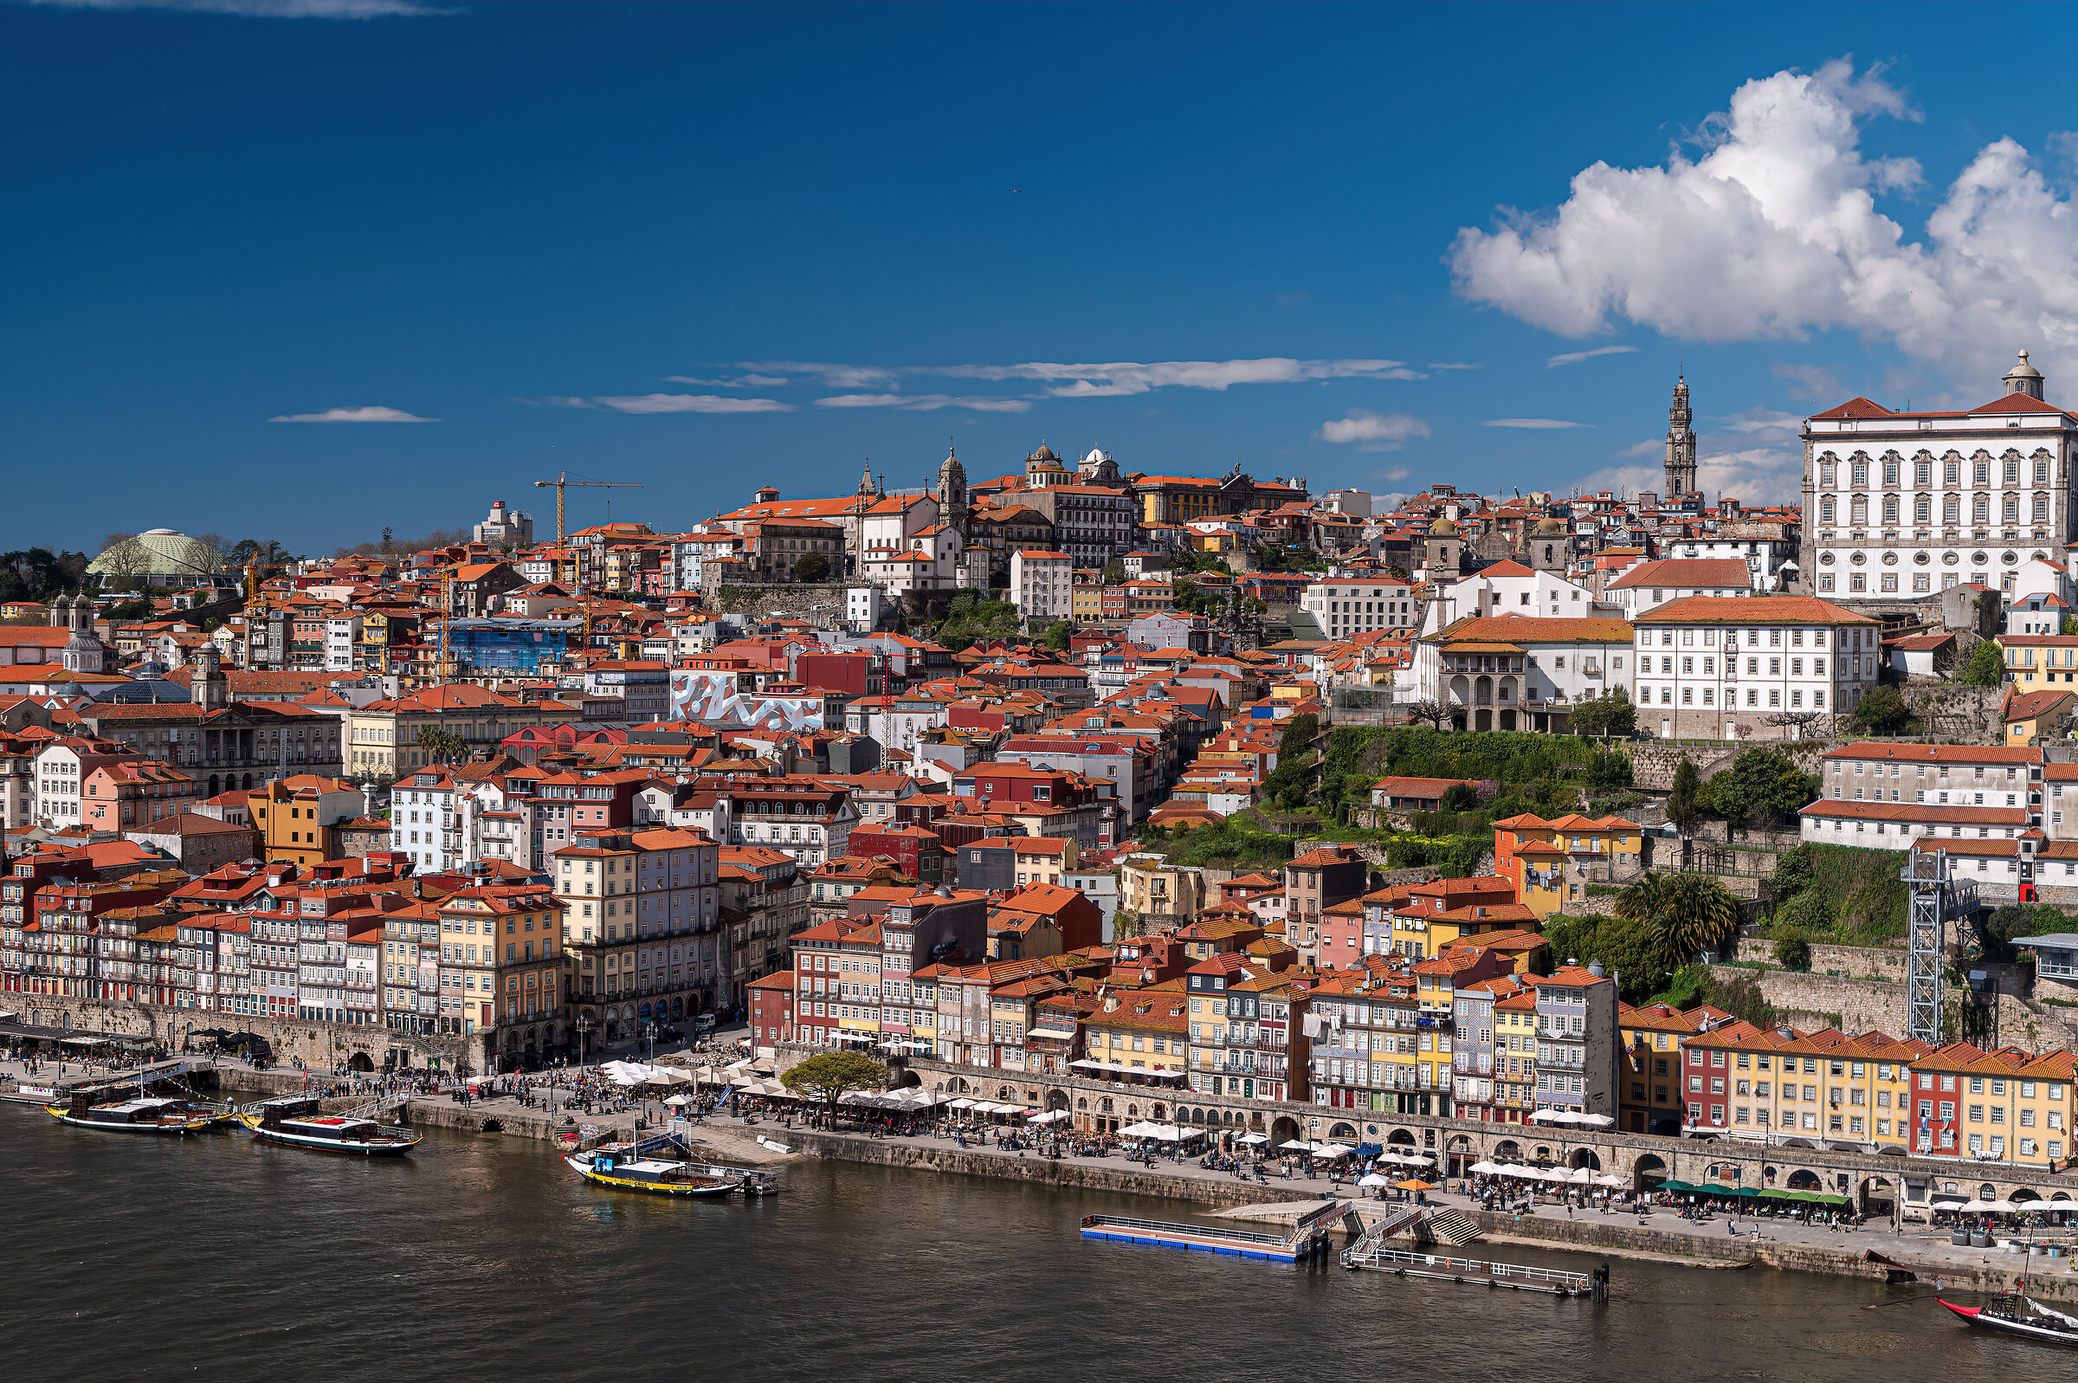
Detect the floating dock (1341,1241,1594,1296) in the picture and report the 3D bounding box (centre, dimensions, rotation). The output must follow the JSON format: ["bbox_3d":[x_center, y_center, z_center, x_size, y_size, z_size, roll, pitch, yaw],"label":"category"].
[{"bbox_3d":[48.900,66.750,332.000,29.000,1.900,3.600,1,2,30],"label":"floating dock"}]

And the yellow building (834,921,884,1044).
[{"bbox_3d":[-22.990,42.960,428.000,7.600,17.300,11.000,1,2,35],"label":"yellow building"}]

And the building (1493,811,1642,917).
[{"bbox_3d":[75.660,24.680,414.000,19.500,14.800,13.000,0,2,3],"label":"building"}]

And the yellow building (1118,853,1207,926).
[{"bbox_3d":[16.330,26.470,387.460,11.000,7.600,11.500,1,1,5],"label":"yellow building"}]

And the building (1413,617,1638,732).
[{"bbox_3d":[84.030,-3.060,503.000,35.000,20.500,19.000,0,1,-3],"label":"building"}]

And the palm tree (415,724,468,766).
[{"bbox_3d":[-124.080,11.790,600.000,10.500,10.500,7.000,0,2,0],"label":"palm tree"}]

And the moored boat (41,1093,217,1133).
[{"bbox_3d":[-134.110,61.710,424.000,28.500,5.300,5.000,1,2,24],"label":"moored boat"}]

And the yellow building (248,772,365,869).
[{"bbox_3d":[-134.890,25.320,530.000,14.000,19.500,15.000,1,2,16],"label":"yellow building"}]

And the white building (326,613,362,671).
[{"bbox_3d":[-180.380,-11.960,748.000,7.000,16.000,10.000,0,1,-3],"label":"white building"}]

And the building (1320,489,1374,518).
[{"bbox_3d":[90.450,-54.160,850.000,7.000,11.000,14.000,2,2,39],"label":"building"}]

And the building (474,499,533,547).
[{"bbox_3d":[-291.600,-88.550,1570.000,22.000,31.000,22.000,1,2,34],"label":"building"}]

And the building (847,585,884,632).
[{"bbox_3d":[-42.150,-20.010,700.000,6.500,10.800,6.500,1,2,25],"label":"building"}]

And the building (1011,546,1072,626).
[{"bbox_3d":[0.730,-25.960,708.890,12.900,17.200,9.000,0,1,-17],"label":"building"}]

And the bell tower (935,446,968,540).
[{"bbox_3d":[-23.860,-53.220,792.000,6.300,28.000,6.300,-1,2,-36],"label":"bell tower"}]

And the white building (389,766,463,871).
[{"bbox_3d":[-103.540,22.770,503.000,13.000,18.500,11.500,1,2,30],"label":"white building"}]

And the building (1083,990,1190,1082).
[{"bbox_3d":[15.550,43.330,360.770,15.400,10.800,11.500,1,2,36],"label":"building"}]

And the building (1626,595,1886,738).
[{"bbox_3d":[103.070,-3.580,414.320,31.300,20.500,15.800,1,2,37],"label":"building"}]

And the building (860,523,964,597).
[{"bbox_3d":[-32.760,-34.130,742.120,13.500,17.000,24.000,-1,2,-36],"label":"building"}]

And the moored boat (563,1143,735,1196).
[{"bbox_3d":[-43.570,53.820,325.340,21.000,4.500,4.700,1,1,25],"label":"moored boat"}]

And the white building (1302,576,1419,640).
[{"bbox_3d":[78.000,-19.750,704.290,23.000,16.000,14.000,0,1,-20],"label":"white building"}]

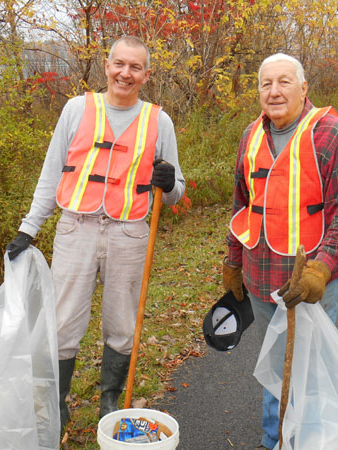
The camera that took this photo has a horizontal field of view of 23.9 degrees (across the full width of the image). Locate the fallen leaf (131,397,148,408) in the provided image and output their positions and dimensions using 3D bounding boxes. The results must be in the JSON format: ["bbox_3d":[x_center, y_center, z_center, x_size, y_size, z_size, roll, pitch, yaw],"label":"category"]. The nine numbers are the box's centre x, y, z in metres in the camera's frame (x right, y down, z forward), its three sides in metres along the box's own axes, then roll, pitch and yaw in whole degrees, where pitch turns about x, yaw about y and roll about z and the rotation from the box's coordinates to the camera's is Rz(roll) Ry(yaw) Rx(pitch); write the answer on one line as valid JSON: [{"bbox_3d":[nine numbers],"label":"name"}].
[{"bbox_3d":[-0.150,0.909,4.070,0.085,0.030,0.095,0,10,0],"label":"fallen leaf"}]

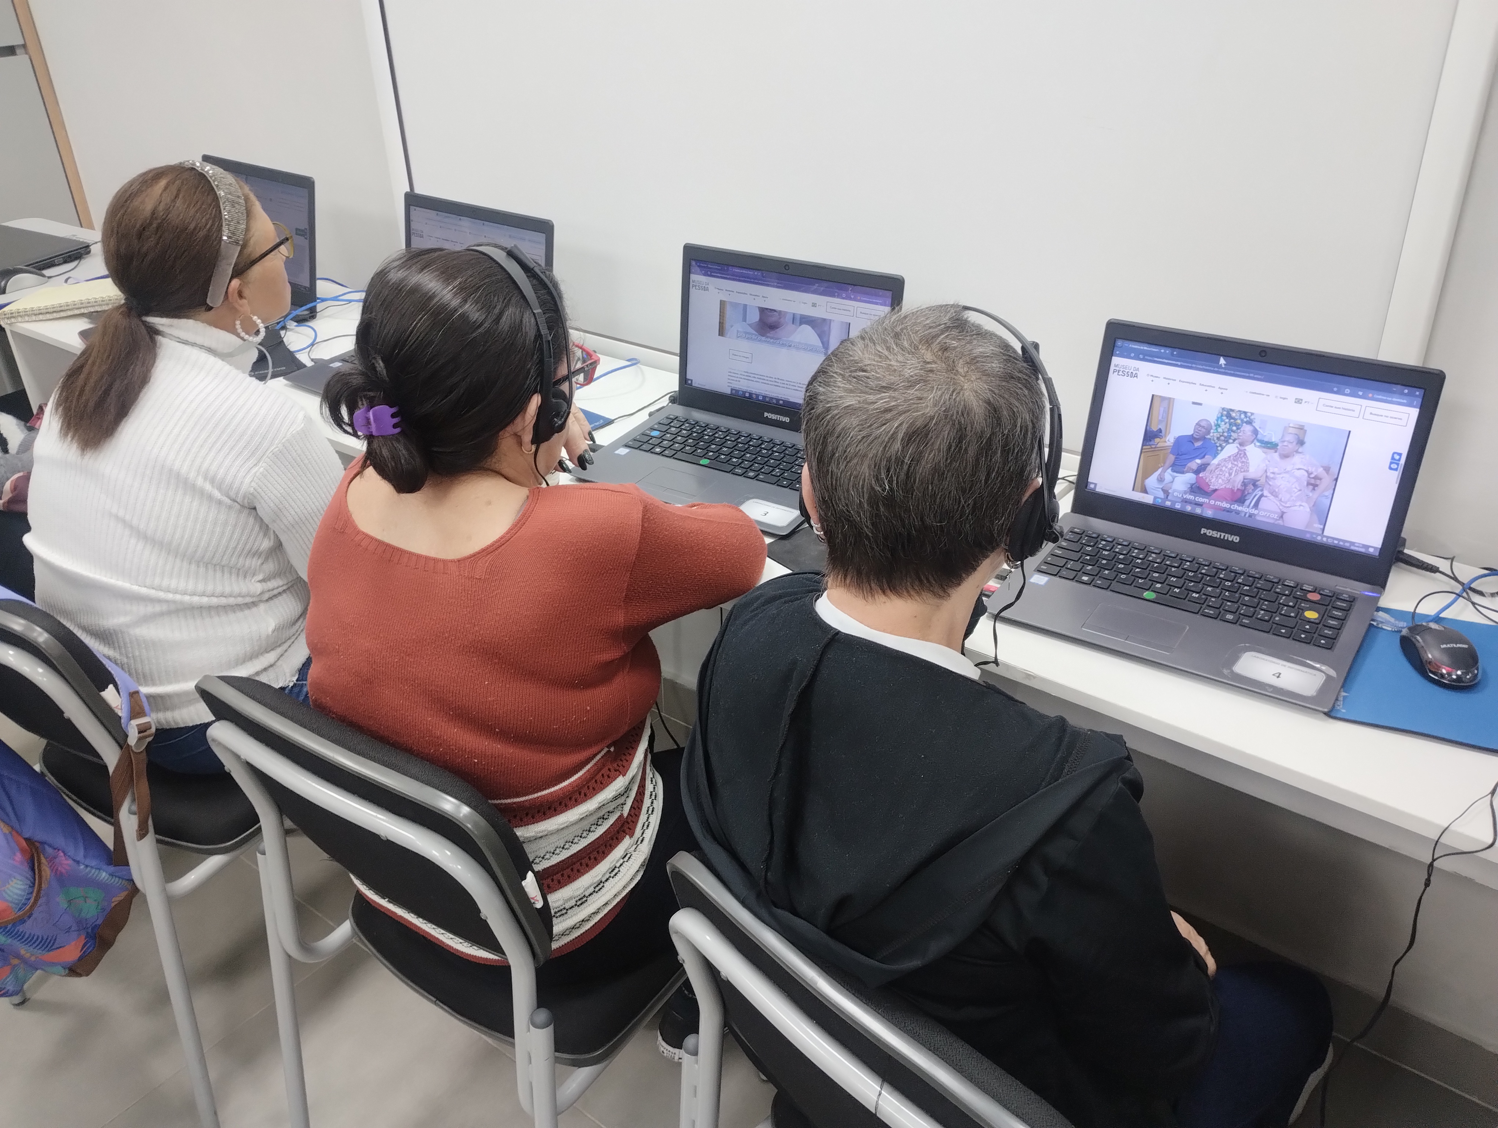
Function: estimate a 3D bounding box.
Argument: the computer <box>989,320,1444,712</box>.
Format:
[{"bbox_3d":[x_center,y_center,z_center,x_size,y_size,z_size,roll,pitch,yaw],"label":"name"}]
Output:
[{"bbox_3d":[0.460,-0.063,1.219,0.338,0.244,0.289,17,35,30],"label":"computer"}]

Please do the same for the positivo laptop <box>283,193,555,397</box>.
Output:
[{"bbox_3d":[-0.508,-0.393,1.852,0.338,0.242,0.298,19,36,32],"label":"positivo laptop"}]

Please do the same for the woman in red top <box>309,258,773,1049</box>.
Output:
[{"bbox_3d":[-0.223,0.196,1.391,0.470,1.145,0.620,14,34,25],"label":"woman in red top"}]

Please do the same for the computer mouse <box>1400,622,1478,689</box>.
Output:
[{"bbox_3d":[0.662,0.082,1.159,0.057,0.035,0.093,-1,30,2],"label":"computer mouse"}]

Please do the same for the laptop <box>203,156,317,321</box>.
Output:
[{"bbox_3d":[-0.971,-0.551,2.155,0.338,0.243,0.294,19,36,31],"label":"laptop"}]

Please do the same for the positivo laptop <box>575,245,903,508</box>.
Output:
[{"bbox_3d":[-0.022,-0.229,1.535,0.338,0.245,0.282,18,35,30],"label":"positivo laptop"}]

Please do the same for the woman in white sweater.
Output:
[{"bbox_3d":[-0.600,0.054,1.645,0.460,1.160,0.630,18,35,30],"label":"woman in white sweater"}]

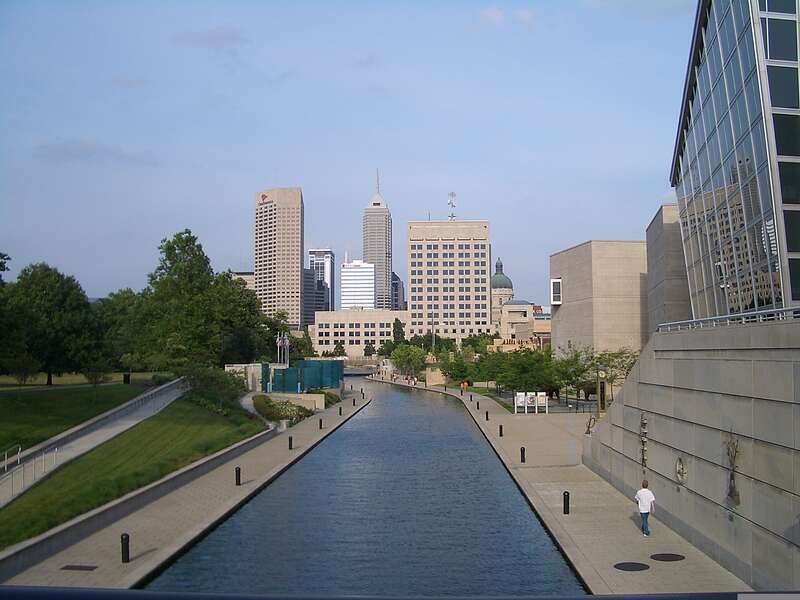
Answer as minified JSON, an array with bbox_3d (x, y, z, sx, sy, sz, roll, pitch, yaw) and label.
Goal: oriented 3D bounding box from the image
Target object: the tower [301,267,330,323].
[{"bbox_3d":[-94.180,13.530,915.690,32.900,97.030,38.000,0,-4,3],"label":"tower"}]

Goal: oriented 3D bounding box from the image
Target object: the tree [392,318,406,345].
[{"bbox_3d":[-0.220,15.340,344.900,5.980,14.910,5.500,0,-4,3],"label":"tree"}]

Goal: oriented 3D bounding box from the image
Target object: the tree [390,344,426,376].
[{"bbox_3d":[1.890,13.540,179.610,8.010,7.310,8.000,0,-4,3],"label":"tree"}]

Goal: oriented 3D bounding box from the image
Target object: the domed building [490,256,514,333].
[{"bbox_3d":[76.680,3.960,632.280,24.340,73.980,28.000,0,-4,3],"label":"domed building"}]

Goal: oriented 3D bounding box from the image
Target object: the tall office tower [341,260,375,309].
[{"bbox_3d":[-41.130,8.470,825.210,33.430,94.320,32.000,0,-4,3],"label":"tall office tower"}]

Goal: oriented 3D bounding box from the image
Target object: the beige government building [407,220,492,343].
[{"bbox_3d":[25.230,-4.330,418.040,39.540,65.630,45.000,0,-4,3],"label":"beige government building"}]

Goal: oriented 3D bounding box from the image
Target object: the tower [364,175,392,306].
[{"bbox_3d":[-27.830,-50.760,1077.990,38.690,246.970,39.000,0,-4,3],"label":"tower"}]

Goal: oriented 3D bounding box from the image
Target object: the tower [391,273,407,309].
[{"bbox_3d":[-5.500,21.160,1215.010,27.440,122.030,34.000,0,-4,3],"label":"tower"}]

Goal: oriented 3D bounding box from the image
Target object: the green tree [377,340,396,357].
[{"bbox_3d":[-5.440,19.730,325.790,7.670,6.430,7.500,0,-4,3],"label":"green tree"}]

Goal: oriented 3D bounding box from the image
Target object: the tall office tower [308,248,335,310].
[{"bbox_3d":[-114.880,3.900,1199.810,33.050,155.280,37.000,0,-4,3],"label":"tall office tower"}]

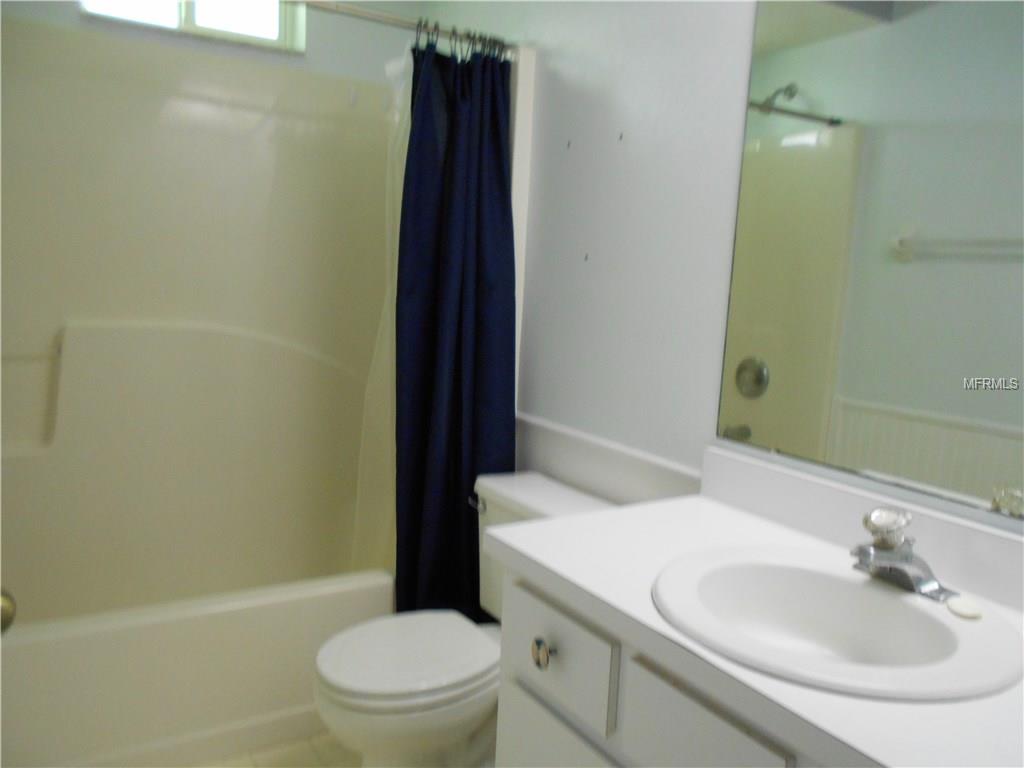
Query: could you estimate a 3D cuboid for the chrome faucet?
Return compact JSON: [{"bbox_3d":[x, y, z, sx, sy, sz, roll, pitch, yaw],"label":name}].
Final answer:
[{"bbox_3d":[0.580,0.247,1.167,0.147,0.125,0.153,-2,10,-33],"label":"chrome faucet"}]

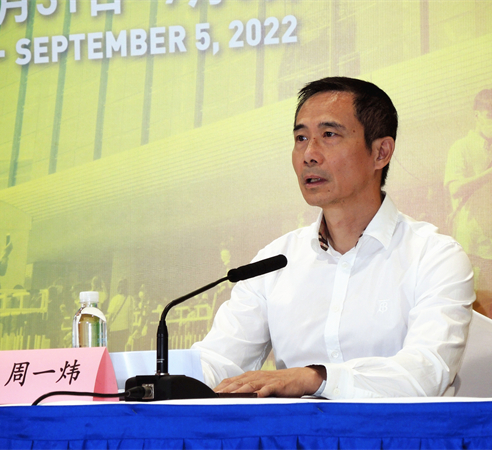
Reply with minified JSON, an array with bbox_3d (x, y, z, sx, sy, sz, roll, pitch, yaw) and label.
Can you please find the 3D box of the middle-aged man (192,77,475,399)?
[{"bbox_3d":[0.141,0.396,4.560,0.530,1.320,0.660,-3,-4,25],"label":"middle-aged man"}]

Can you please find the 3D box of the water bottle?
[{"bbox_3d":[-0.272,0.215,4.575,0.060,0.195,0.060,-3,-4,25],"label":"water bottle"}]

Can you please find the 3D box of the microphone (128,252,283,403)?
[{"bbox_3d":[-0.051,0.177,4.466,0.330,0.250,0.100,3,-5,-45],"label":"microphone"}]

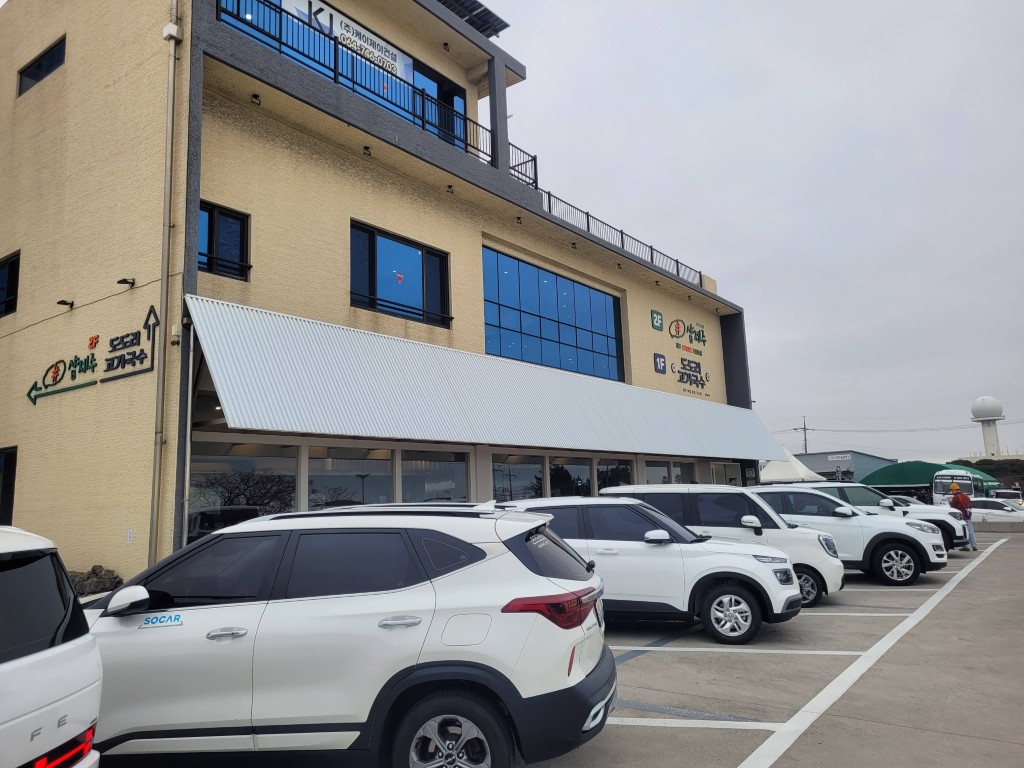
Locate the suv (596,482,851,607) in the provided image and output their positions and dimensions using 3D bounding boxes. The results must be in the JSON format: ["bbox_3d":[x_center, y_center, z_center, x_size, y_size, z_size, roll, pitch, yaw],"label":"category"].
[{"bbox_3d":[3.135,2.412,11.682,3.595,1.700,1.595,-4,-9,16],"label":"suv"}]

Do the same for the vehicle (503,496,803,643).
[{"bbox_3d":[1.460,2.195,9.427,4.040,1.575,1.770,-4,-9,16],"label":"vehicle"}]

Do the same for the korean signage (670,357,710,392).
[{"bbox_3d":[6.157,-0.386,26.319,0.100,0.978,3.240,-8,-11,36],"label":"korean signage"}]

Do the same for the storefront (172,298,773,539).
[{"bbox_3d":[2.533,2.062,18.855,1.387,4.559,22.095,-8,-11,36],"label":"storefront"}]

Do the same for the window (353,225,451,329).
[{"bbox_3d":[-2.159,-2.143,15.495,0.150,1.710,2.816,-8,-11,36],"label":"window"}]

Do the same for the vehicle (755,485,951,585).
[{"bbox_3d":[5.290,2.696,13.900,4.480,1.650,1.850,-4,-9,16],"label":"vehicle"}]

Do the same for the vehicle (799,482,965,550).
[{"bbox_3d":[7.278,3.021,16.726,4.700,1.710,1.890,-4,-9,16],"label":"vehicle"}]

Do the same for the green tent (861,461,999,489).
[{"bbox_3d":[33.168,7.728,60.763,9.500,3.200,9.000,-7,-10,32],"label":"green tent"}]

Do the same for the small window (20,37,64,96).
[{"bbox_3d":[-8.896,-5.998,14.626,2.115,0.587,0.150,-8,-11,36],"label":"small window"}]

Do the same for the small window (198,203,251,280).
[{"bbox_3d":[-4.631,-2.272,12.200,0.150,1.168,1.100,-8,-11,36],"label":"small window"}]

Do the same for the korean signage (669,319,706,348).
[{"bbox_3d":[6.093,-1.870,26.524,0.100,1.017,3.144,-8,-11,36],"label":"korean signage"}]

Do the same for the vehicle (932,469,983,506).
[{"bbox_3d":[31.528,7.688,53.940,2.450,3.100,10.000,-7,-10,32],"label":"vehicle"}]

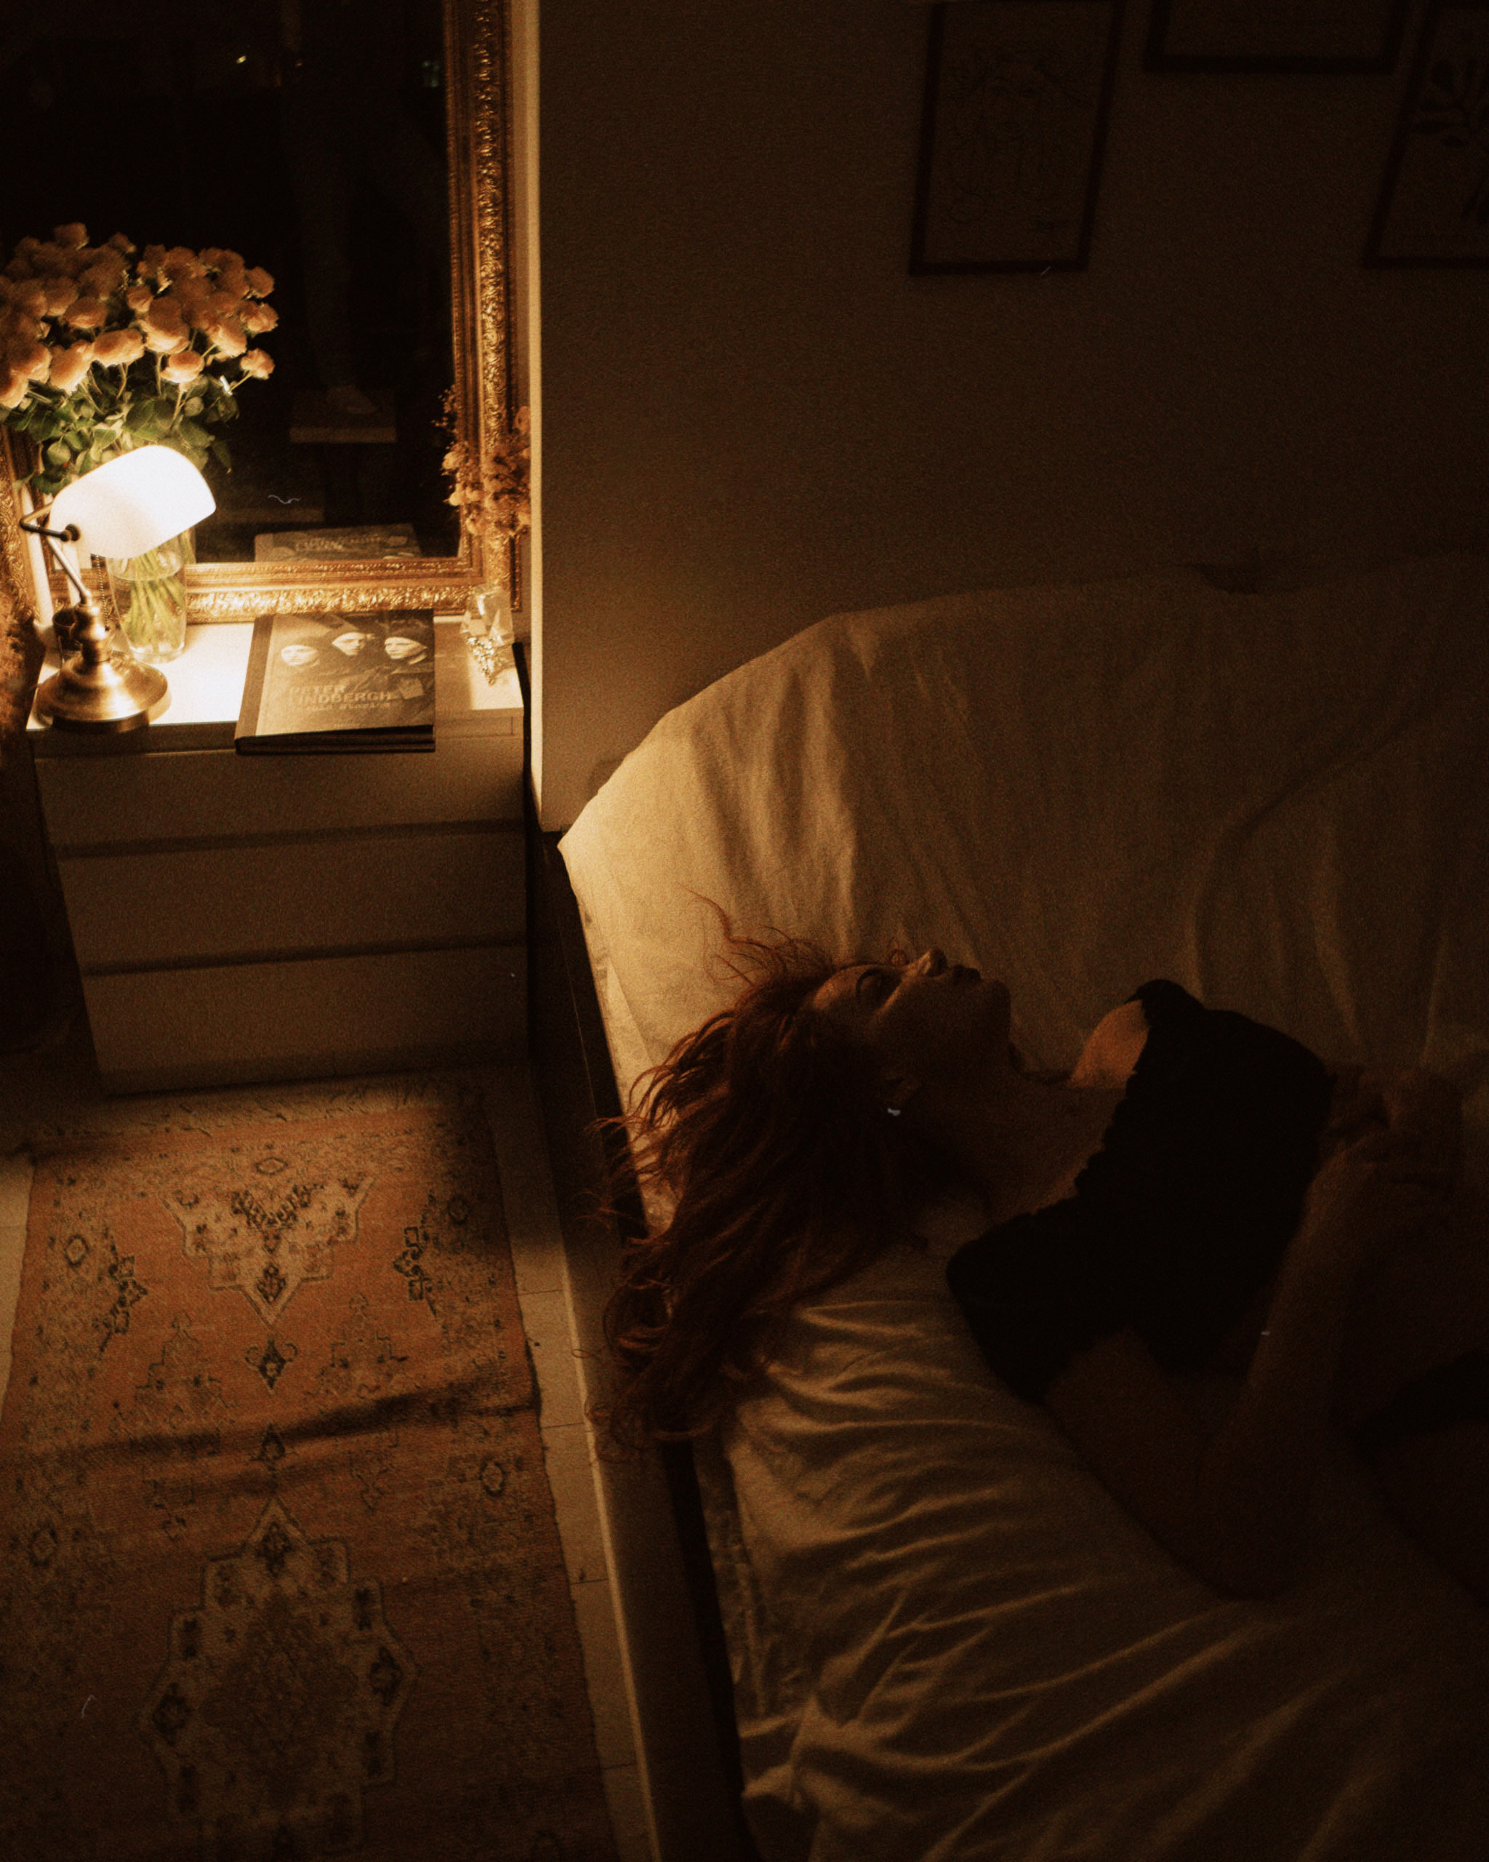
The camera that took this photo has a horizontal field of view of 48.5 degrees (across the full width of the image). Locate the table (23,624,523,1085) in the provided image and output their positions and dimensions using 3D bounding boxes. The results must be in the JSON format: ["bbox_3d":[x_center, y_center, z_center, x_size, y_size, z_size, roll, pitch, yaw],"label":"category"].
[{"bbox_3d":[-0.710,-0.141,2.674,0.680,0.667,0.391,-4,36,-11],"label":"table"}]

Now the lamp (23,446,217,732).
[{"bbox_3d":[-0.868,-0.466,2.242,0.233,0.344,0.212,12,36,11],"label":"lamp"}]

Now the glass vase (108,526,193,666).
[{"bbox_3d":[-0.873,-0.512,2.406,0.119,0.230,0.119,-4,36,-11],"label":"glass vase"}]

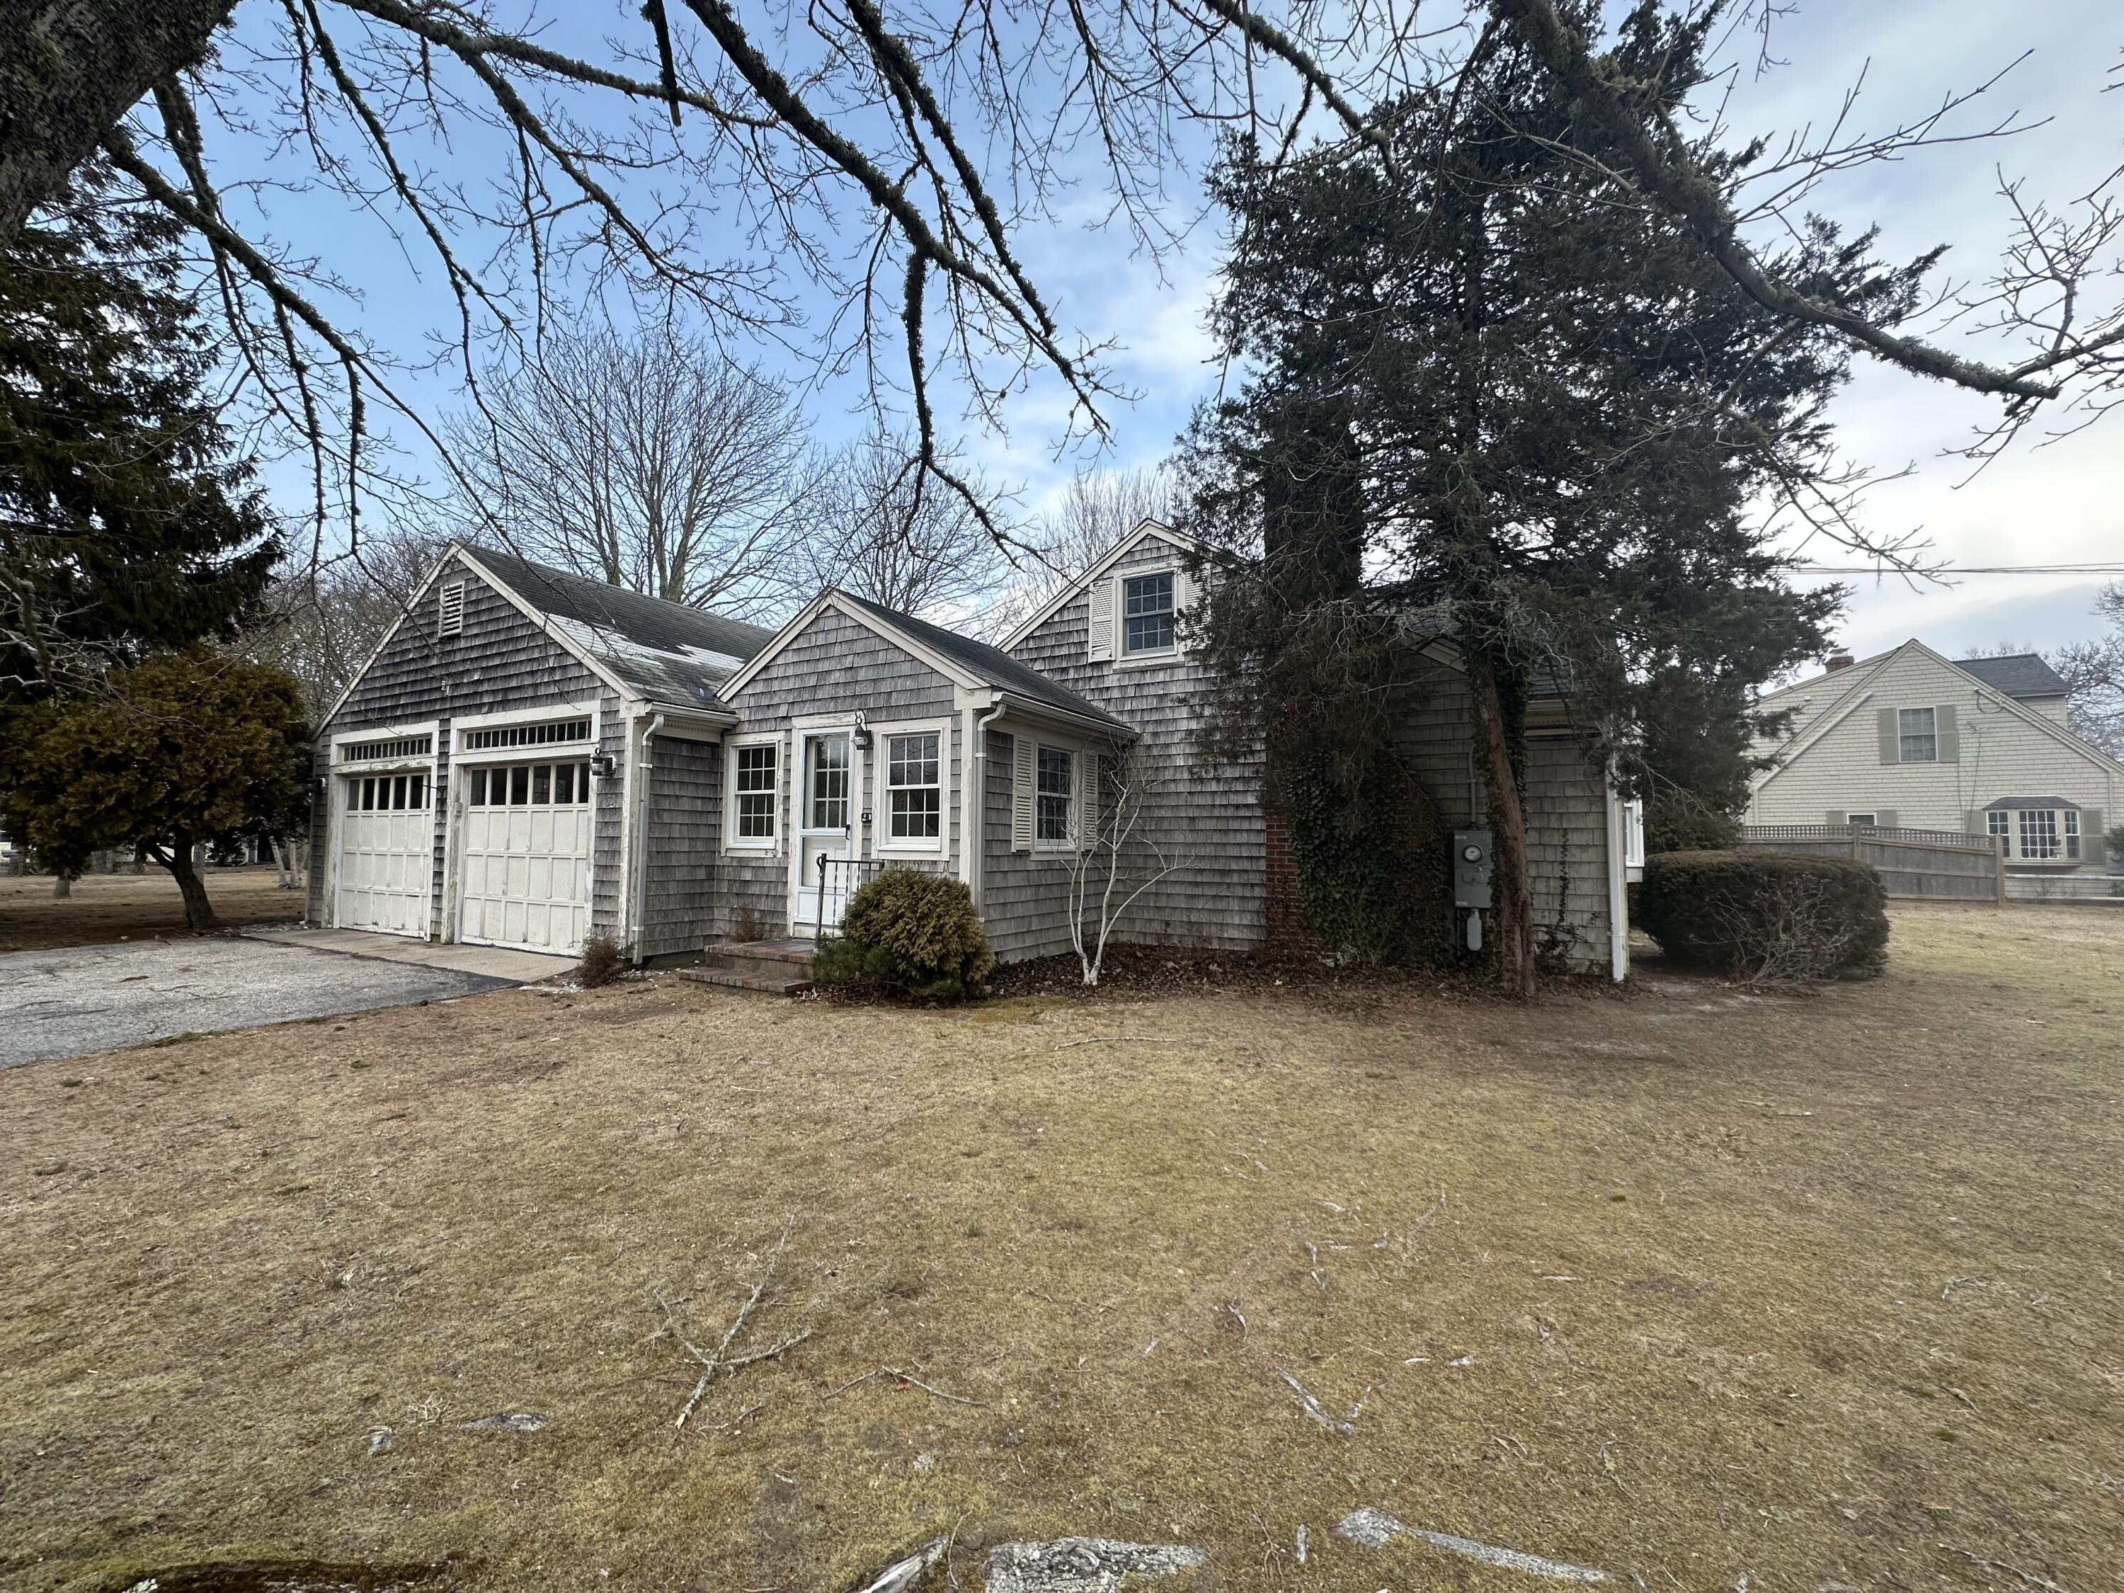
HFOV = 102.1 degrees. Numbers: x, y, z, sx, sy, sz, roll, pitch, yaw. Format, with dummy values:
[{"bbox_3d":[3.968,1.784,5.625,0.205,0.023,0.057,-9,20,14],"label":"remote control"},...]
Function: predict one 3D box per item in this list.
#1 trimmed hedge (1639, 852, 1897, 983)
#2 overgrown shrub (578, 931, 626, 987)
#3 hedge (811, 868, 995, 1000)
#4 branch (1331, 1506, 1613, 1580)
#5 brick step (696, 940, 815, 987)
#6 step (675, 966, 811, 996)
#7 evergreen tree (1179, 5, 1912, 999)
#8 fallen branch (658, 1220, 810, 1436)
[{"bbox_3d":[7.440,1.236,9.295,2.050,1.280,1.900,-2,-4,30],"label":"trimmed hedge"},{"bbox_3d":[-4.406,1.500,8.210,0.460,0.520,0.440,-2,-4,30],"label":"overgrown shrub"},{"bbox_3d":[-1.505,1.184,7.652,1.400,1.090,1.200,-2,-4,30],"label":"hedge"},{"bbox_3d":[0.829,1.508,1.748,0.522,0.060,0.100,-1,-4,17],"label":"branch"},{"bbox_3d":[-2.554,1.612,8.474,1.463,0.250,1.071,-2,-4,30],"label":"brick step"},{"bbox_3d":[-2.898,1.706,7.868,1.442,0.095,0.371,-2,-4,30],"label":"step"},{"bbox_3d":[4.077,-3.077,8.220,5.800,9.700,5.500,-2,-4,30],"label":"evergreen tree"},{"bbox_3d":[-1.026,1.530,2.686,0.566,0.110,1.207,1,-4,-6],"label":"fallen branch"}]

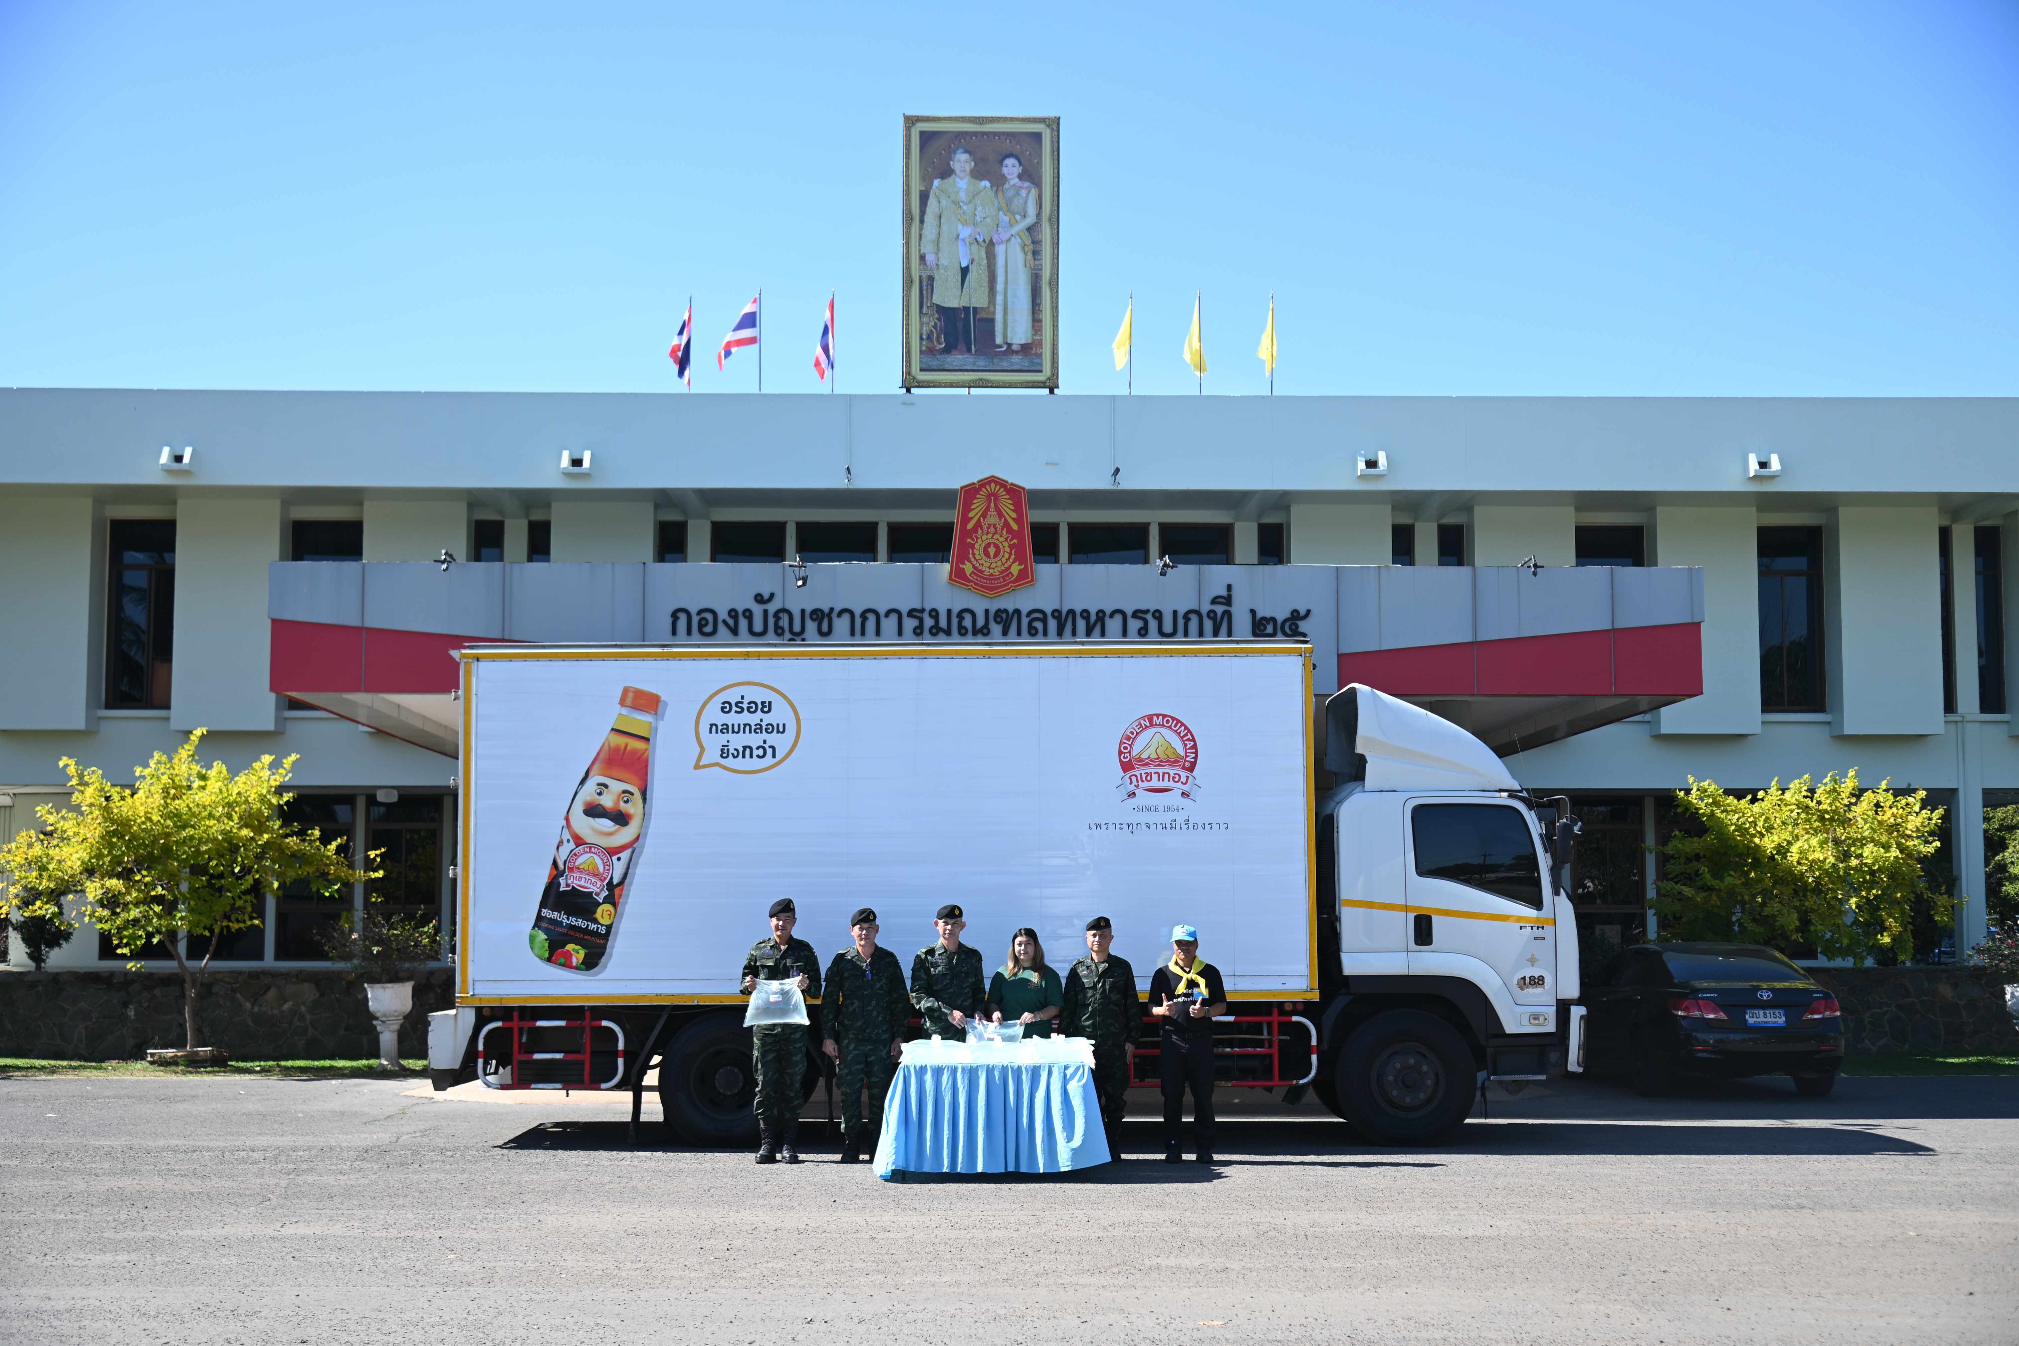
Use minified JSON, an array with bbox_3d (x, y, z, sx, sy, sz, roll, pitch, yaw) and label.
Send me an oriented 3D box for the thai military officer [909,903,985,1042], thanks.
[{"bbox_3d":[-0.425,2.480,16.900,0.550,1.770,0.450,0,-5,-5],"label":"thai military officer"}]

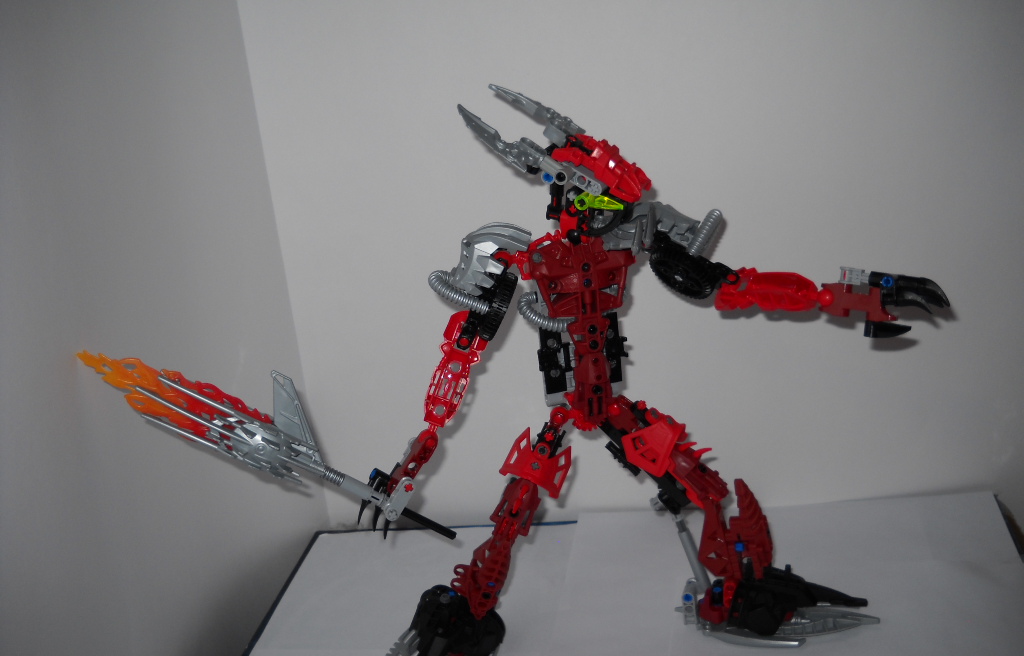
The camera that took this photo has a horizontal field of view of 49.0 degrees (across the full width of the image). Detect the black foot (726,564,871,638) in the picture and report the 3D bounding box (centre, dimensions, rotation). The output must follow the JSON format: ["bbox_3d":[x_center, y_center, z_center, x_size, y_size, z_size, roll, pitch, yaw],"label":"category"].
[{"bbox_3d":[0.165,0.158,0.649,0.082,0.027,0.043,-4,19,8],"label":"black foot"}]

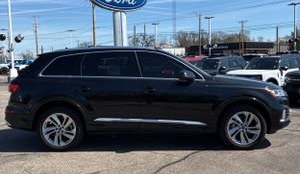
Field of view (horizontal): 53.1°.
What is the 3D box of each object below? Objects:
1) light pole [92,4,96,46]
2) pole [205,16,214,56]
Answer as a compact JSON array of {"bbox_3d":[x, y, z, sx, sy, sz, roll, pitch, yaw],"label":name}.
[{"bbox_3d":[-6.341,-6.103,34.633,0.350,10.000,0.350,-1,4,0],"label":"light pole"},{"bbox_3d":[9.123,-6.474,45.655,1.600,8.600,0.500,-1,4,0],"label":"pole"}]

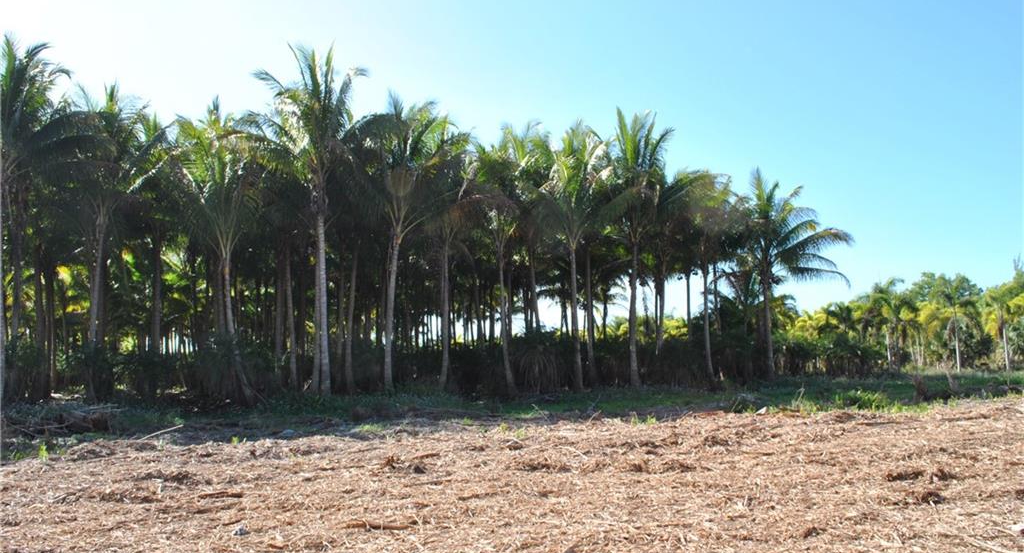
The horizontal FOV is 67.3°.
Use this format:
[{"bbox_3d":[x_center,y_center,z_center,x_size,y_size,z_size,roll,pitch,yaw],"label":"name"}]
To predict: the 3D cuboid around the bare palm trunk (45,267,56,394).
[{"bbox_3d":[-16.600,1.891,27.705,0.360,4.600,0.320,0,-5,0],"label":"bare palm trunk"}]

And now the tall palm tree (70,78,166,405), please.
[{"bbox_3d":[-13.025,-1.221,25.468,3.100,10.480,3.100,0,-5,0],"label":"tall palm tree"}]

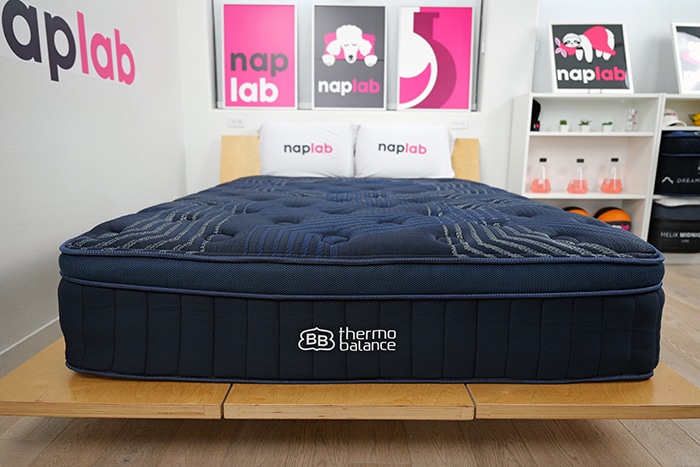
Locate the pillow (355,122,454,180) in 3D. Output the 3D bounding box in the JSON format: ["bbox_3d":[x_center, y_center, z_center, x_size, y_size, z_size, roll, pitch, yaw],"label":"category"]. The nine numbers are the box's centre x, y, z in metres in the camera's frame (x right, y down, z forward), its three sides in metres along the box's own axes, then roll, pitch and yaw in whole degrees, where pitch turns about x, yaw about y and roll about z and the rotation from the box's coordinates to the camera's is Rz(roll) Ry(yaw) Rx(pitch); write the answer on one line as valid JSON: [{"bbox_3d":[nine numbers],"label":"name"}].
[{"bbox_3d":[0.353,-0.522,2.988,0.630,0.410,0.160,0,-13,-1],"label":"pillow"}]

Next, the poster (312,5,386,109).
[{"bbox_3d":[0.000,-1.181,3.134,0.502,0.703,0.022,0,3,-1],"label":"poster"}]

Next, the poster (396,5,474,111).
[{"bbox_3d":[0.573,-1.178,3.139,0.502,0.703,0.022,0,3,-1],"label":"poster"}]

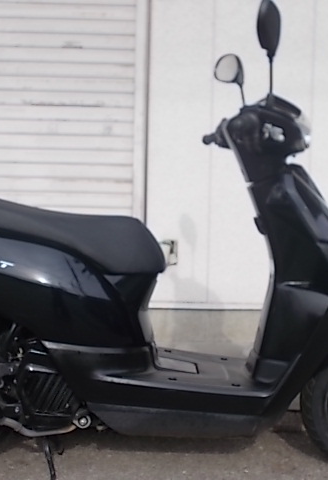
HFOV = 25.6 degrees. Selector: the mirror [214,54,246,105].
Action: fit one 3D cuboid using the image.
[{"bbox_3d":[0.204,-0.495,2.229,0.060,0.165,0.125,0,4,-22],"label":"mirror"}]

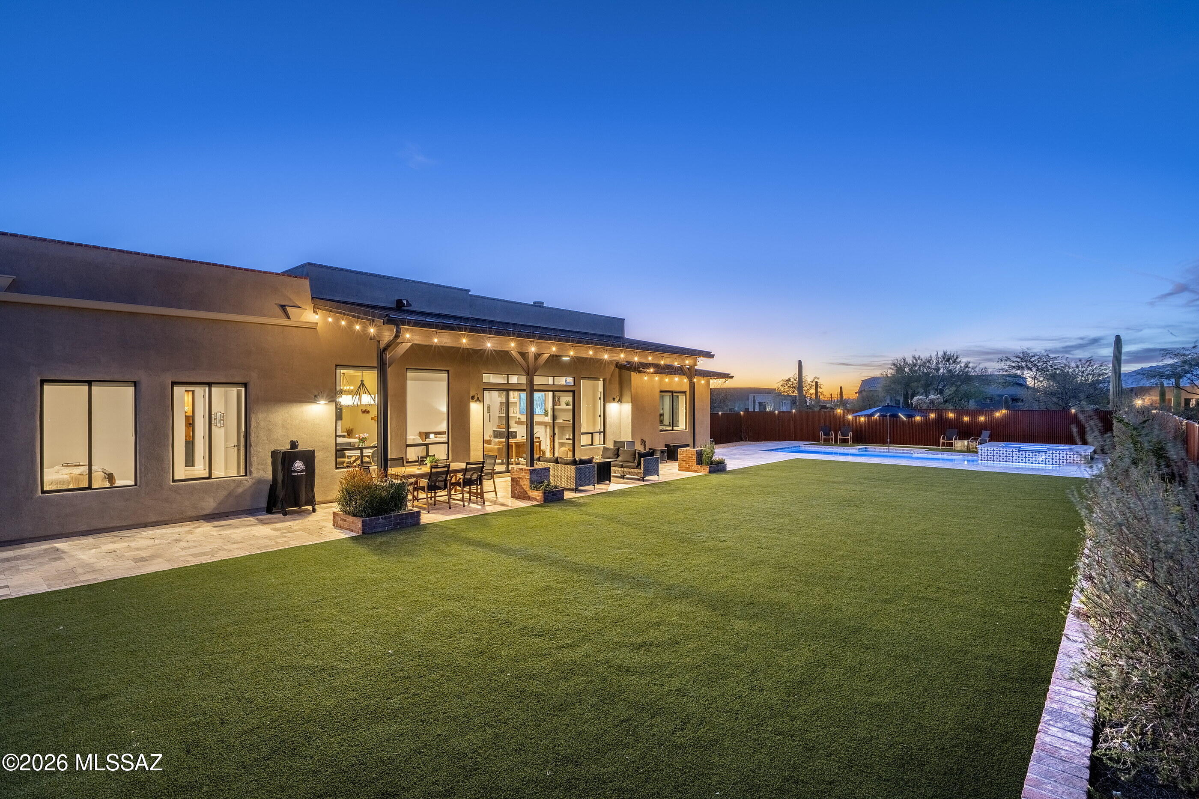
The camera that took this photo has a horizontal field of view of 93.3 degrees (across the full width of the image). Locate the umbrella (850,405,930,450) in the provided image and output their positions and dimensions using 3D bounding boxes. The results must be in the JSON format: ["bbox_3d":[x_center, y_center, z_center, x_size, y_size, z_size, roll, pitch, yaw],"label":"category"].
[{"bbox_3d":[12.307,1.250,24.051,3.300,2.200,3.300,-1,-1,43],"label":"umbrella"}]

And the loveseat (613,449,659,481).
[{"bbox_3d":[0.795,1.875,16.350,1.730,0.790,0.760,-1,-1,41],"label":"loveseat"}]

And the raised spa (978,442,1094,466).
[{"bbox_3d":[17.152,2.139,22.290,3.450,0.560,3.400,-1,-1,41],"label":"raised spa"}]

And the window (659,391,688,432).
[{"bbox_3d":[2.856,0.451,21.905,0.120,1.550,1.925,-1,-1,41],"label":"window"}]

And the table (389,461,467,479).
[{"bbox_3d":[-3.547,1.850,12.154,1.160,0.740,2.060,-1,-1,43],"label":"table"}]

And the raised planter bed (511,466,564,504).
[{"bbox_3d":[-1.404,1.883,12.741,1.070,0.690,0.640,-1,-1,41],"label":"raised planter bed"}]

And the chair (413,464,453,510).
[{"bbox_3d":[-3.356,1.763,11.427,0.630,0.900,0.560,-1,-1,41],"label":"chair"}]

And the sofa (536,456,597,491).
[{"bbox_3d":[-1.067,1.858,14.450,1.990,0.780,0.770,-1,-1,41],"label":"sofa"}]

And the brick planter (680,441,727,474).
[{"bbox_3d":[3.301,1.826,18.132,1.060,0.930,1.050,-1,-1,41],"label":"brick planter"}]

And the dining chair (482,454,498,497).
[{"bbox_3d":[-2.703,1.761,13.009,0.620,0.920,0.550,0,-1,-43],"label":"dining chair"}]

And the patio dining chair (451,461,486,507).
[{"bbox_3d":[-2.768,1.759,11.959,0.550,0.910,0.630,0,-1,-41],"label":"patio dining chair"}]

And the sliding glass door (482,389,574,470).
[{"bbox_3d":[-2.059,0.927,17.200,0.150,2.394,3.725,-1,-1,41],"label":"sliding glass door"}]

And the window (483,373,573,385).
[{"bbox_3d":[-2.001,-0.572,16.994,0.100,0.280,3.530,-1,-1,43],"label":"window"}]

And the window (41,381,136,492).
[{"bbox_3d":[-8.492,0.616,9.443,0.100,1.820,1.190,-1,-1,43],"label":"window"}]

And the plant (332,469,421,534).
[{"bbox_3d":[-3.875,1.716,9.871,1.060,0.980,1.090,-1,-1,43],"label":"plant"}]

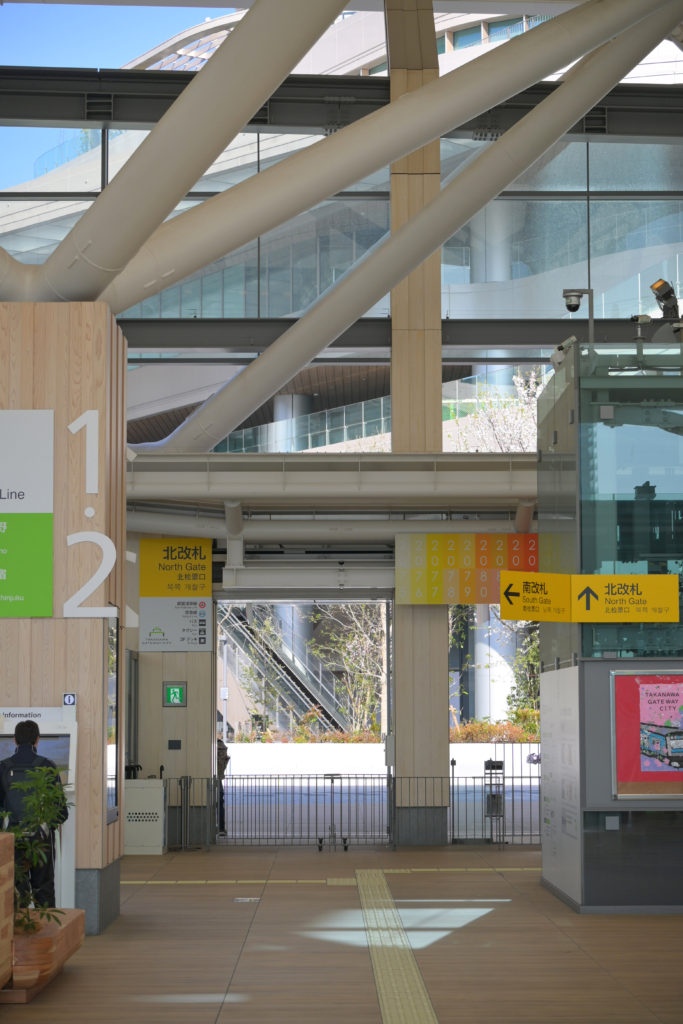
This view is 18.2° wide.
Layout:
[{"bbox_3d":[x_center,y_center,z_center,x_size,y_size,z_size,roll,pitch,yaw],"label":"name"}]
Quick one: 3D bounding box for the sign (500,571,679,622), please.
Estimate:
[{"bbox_3d":[2.028,0.720,17.878,1.676,0.402,0.429,2,-6,-18],"label":"sign"}]

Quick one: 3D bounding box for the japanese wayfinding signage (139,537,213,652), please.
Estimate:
[{"bbox_3d":[-2.081,1.050,26.891,0.913,1.442,0.080,0,-5,0],"label":"japanese wayfinding signage"}]

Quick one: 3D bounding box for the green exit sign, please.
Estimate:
[{"bbox_3d":[-2.090,2.295,26.837,0.309,0.319,0.060,0,-5,0],"label":"green exit sign"}]

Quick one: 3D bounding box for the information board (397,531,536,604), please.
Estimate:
[{"bbox_3d":[1.589,0.713,27.051,1.819,0.919,0.080,0,-5,0],"label":"information board"}]

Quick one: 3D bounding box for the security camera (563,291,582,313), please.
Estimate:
[{"bbox_3d":[2.047,-1.862,18.865,0.172,0.199,0.172,0,-5,0],"label":"security camera"}]

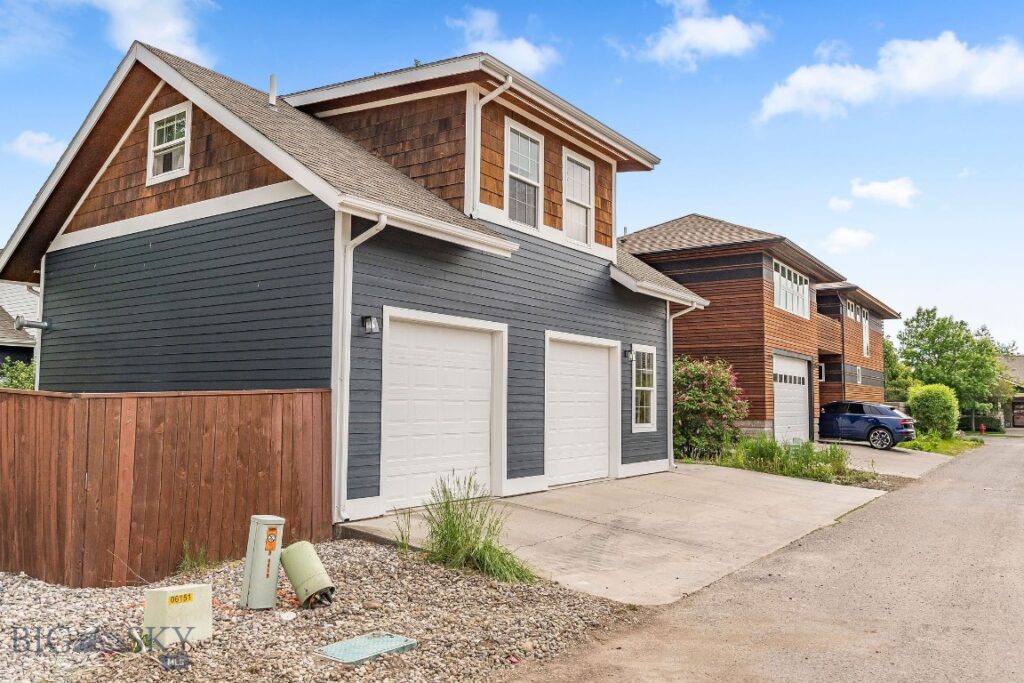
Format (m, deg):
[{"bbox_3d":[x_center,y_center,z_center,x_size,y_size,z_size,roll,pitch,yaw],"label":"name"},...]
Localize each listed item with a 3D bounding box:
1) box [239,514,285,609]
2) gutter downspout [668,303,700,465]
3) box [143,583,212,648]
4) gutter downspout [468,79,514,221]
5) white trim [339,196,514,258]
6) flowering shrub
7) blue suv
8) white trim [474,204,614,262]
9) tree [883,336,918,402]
[{"bbox_3d":[-2.016,1.762,6.227,0.240,0.720,0.250,0,-6,45],"label":"box"},{"bbox_3d":[3.641,0.926,16.290,0.620,3.500,0.100,-3,-6,35],"label":"gutter downspout"},{"bbox_3d":[-2.326,1.903,5.355,0.310,0.370,0.330,-8,-10,36],"label":"box"},{"bbox_3d":[-0.283,-2.789,11.011,0.620,2.000,0.100,-3,-6,35],"label":"gutter downspout"},{"bbox_3d":[-0.898,-1.390,9.568,0.140,0.170,3.220,-3,-6,35],"label":"white trim"},{"bbox_3d":[5.242,1.752,20.700,2.300,2.800,2.400,-3,-6,35],"label":"flowering shrub"},{"bbox_3d":[12.669,3.203,29.559,4.980,1.690,2.000,-3,-6,35],"label":"blue suv"},{"bbox_3d":[0.740,-1.757,12.901,0.050,0.250,4.400,-3,-6,35],"label":"white trim"},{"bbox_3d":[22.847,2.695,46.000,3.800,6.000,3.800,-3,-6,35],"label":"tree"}]

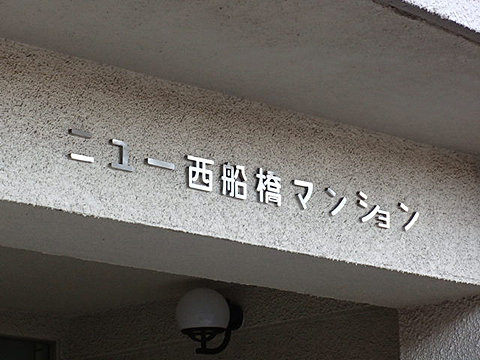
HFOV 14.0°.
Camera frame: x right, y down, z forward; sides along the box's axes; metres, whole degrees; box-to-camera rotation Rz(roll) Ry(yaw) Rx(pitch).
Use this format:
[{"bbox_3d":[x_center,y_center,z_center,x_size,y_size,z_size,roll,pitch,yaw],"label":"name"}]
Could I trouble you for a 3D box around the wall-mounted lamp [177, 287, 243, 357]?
[{"bbox_3d":[-0.118,0.540,7.427,0.258,0.252,0.204,12,-18,-43],"label":"wall-mounted lamp"}]

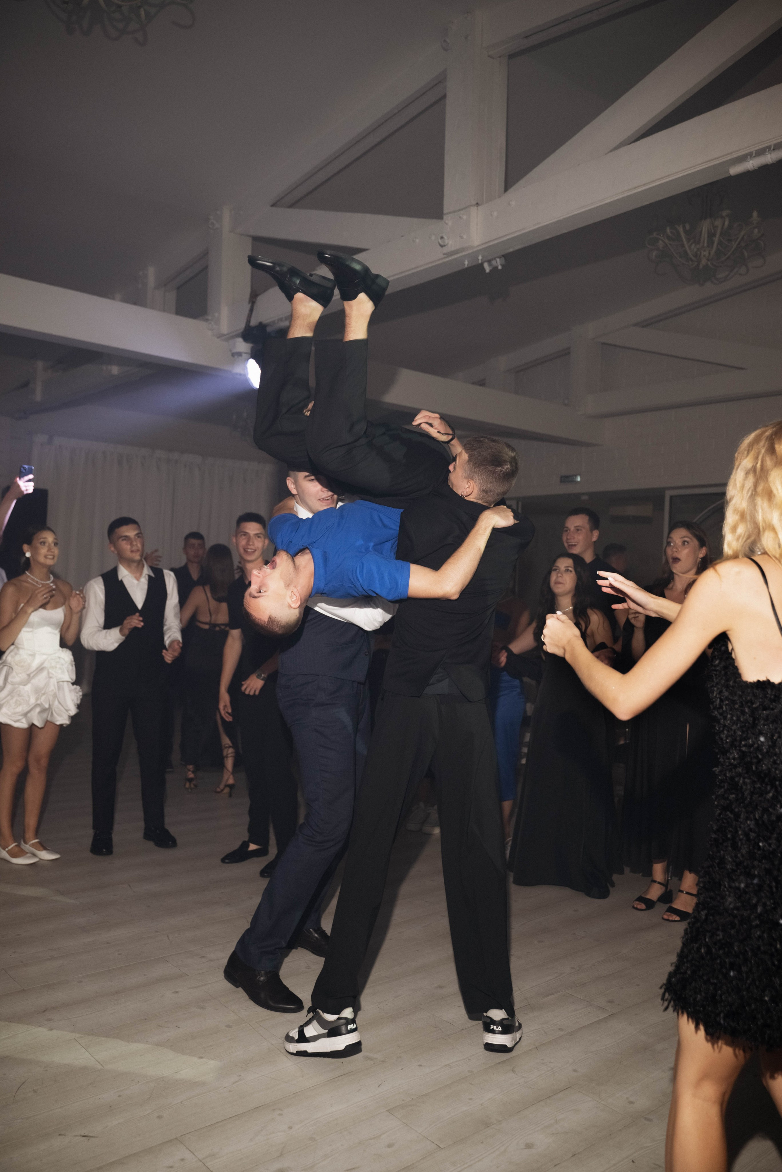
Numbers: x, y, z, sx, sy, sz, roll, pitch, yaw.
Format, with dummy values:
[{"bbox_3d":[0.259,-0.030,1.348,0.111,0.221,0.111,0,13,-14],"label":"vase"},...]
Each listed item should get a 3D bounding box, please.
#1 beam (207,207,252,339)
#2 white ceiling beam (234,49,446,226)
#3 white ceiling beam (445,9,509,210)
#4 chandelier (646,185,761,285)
[{"bbox_3d":[-1.153,-2.197,6.468,0.218,0.895,0.198,2,0,-41],"label":"beam"},{"bbox_3d":[-0.348,-2.603,5.570,0.187,0.193,2.186,2,-8,-41],"label":"white ceiling beam"},{"bbox_3d":[0.426,-2.368,4.658,0.208,1.040,0.208,2,0,-41],"label":"white ceiling beam"},{"bbox_3d":[1.964,-2.215,5.692,0.718,0.604,0.718,2,0,19],"label":"chandelier"}]

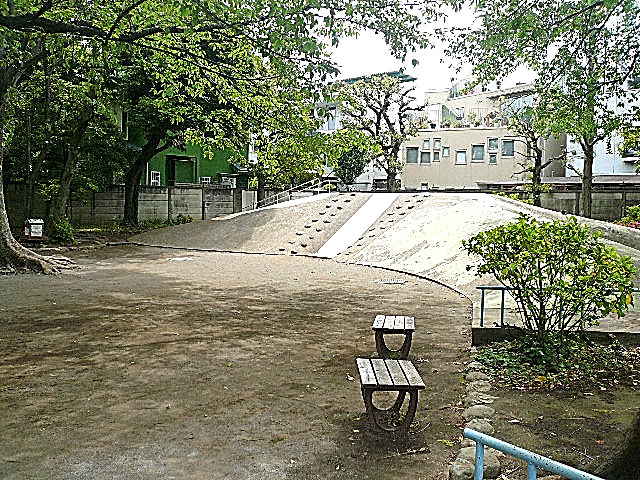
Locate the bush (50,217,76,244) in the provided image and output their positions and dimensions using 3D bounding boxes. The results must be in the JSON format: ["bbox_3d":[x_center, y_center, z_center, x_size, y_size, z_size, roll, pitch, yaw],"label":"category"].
[{"bbox_3d":[-9.750,-0.350,19.617,1.000,1.070,0.950,-2,4,-26],"label":"bush"}]

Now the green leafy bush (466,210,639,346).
[{"bbox_3d":[2.500,0.441,5.739,1.800,1.440,1.550,0,4,0],"label":"green leafy bush"}]

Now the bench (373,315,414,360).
[{"bbox_3d":[0.820,1.071,5.688,0.435,0.350,0.665,1,4,10],"label":"bench"}]

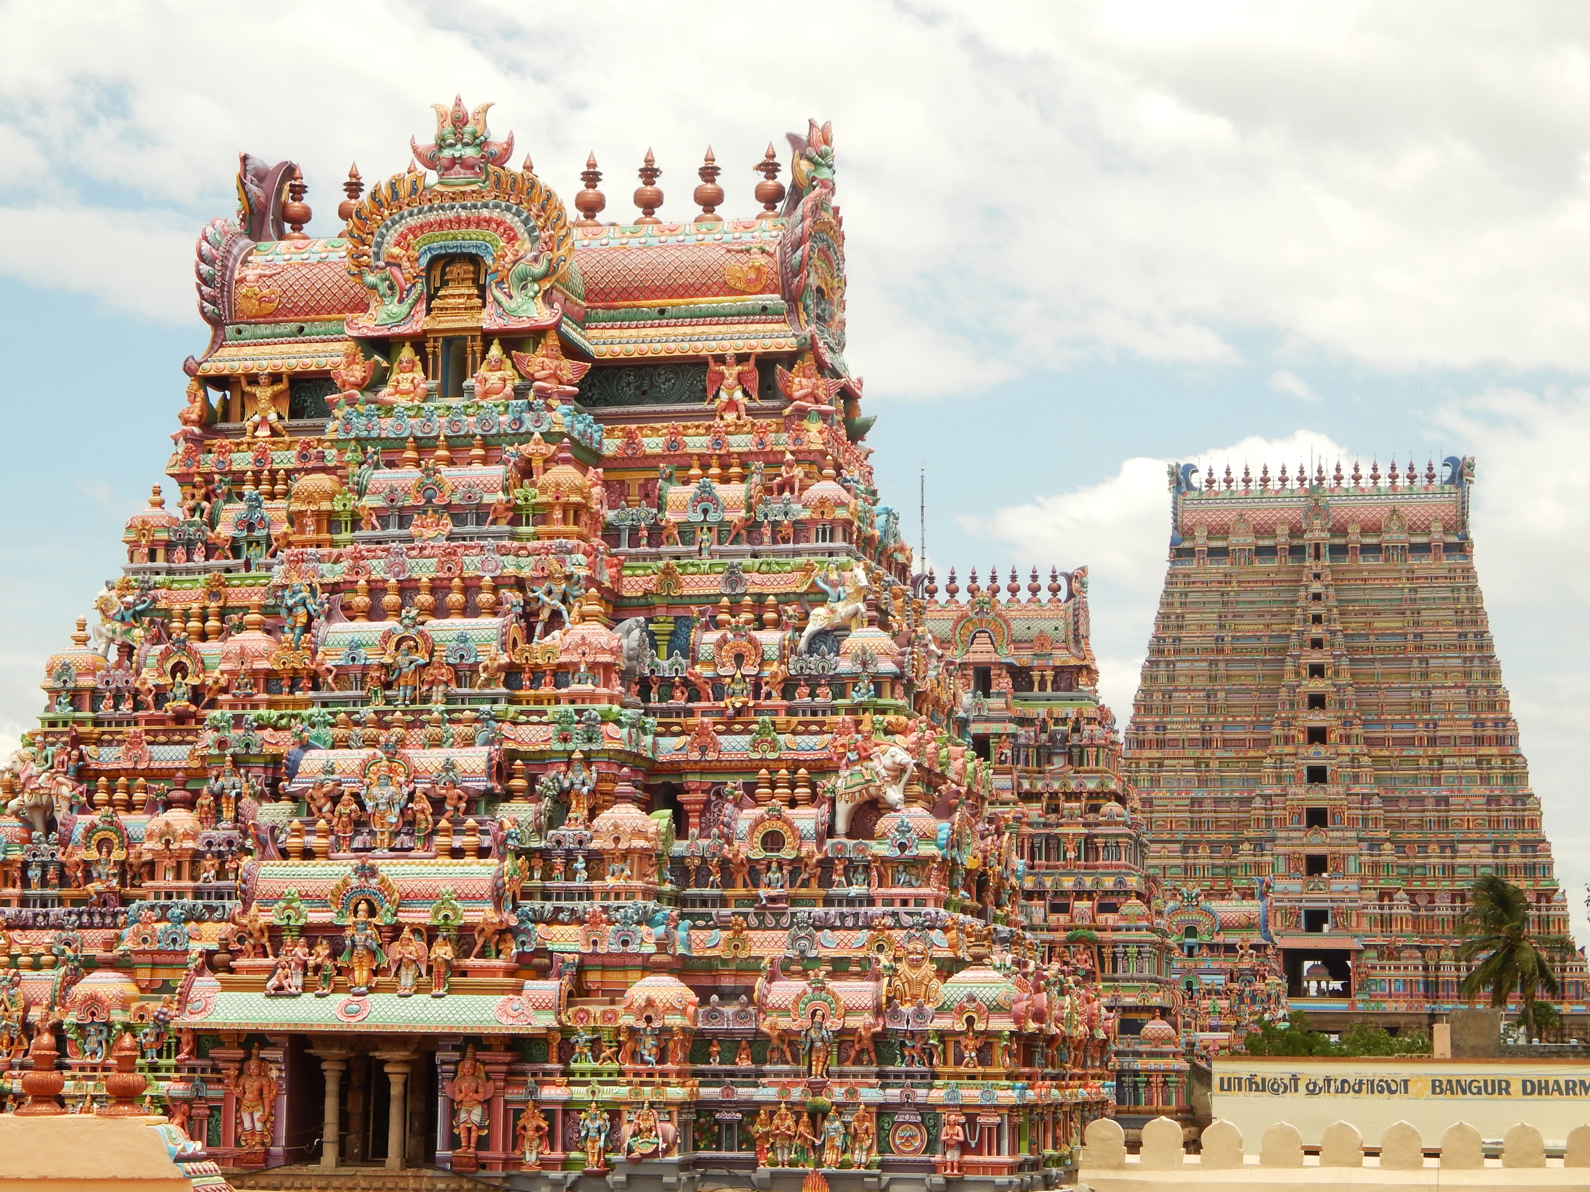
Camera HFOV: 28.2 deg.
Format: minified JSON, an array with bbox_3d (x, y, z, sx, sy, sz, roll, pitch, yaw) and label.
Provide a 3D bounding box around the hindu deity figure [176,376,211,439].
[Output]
[{"bbox_3d":[-12.060,-3.747,63.571,0.518,1.199,0.627,6,-10,-32],"label":"hindu deity figure"}]

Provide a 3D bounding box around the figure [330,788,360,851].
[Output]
[{"bbox_3d":[-8.773,4.399,61.833,0.541,1.260,0.420,-1,-9,11],"label":"figure"}]

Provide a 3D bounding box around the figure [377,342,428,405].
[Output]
[{"bbox_3d":[-7.347,-4.163,59.506,0.912,1.148,0.672,-1,-9,13],"label":"figure"}]

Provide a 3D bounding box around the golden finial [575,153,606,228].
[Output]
[{"bbox_3d":[-4.478,-8.937,69.451,0.707,1.630,0.707,1,-8,0],"label":"golden finial"}]

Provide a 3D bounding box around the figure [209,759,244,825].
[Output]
[{"bbox_3d":[-10.224,3.510,57.024,0.468,1.194,0.360,-1,-9,13],"label":"figure"}]

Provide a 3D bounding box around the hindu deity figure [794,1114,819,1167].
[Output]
[{"bbox_3d":[0.212,9.276,53.925,0.370,0.886,0.340,-1,-9,13],"label":"hindu deity figure"}]

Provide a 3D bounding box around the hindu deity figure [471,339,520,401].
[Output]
[{"bbox_3d":[-6.078,-4.617,64.398,1.021,1.231,0.850,-1,-9,13],"label":"hindu deity figure"}]

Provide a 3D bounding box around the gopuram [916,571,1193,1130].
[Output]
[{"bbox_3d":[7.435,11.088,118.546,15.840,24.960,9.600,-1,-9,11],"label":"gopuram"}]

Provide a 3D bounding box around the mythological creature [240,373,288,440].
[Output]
[{"bbox_3d":[-11.357,-4.044,67.857,1.081,1.341,0.600,-1,-9,13],"label":"mythological creature"}]

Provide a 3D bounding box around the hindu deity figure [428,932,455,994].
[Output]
[{"bbox_3d":[-6.672,6.942,59.734,0.477,1.217,0.420,-1,-9,11],"label":"hindu deity figure"}]

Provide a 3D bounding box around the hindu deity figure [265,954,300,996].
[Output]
[{"bbox_3d":[-8.860,6.547,54.676,0.443,0.707,0.420,-1,-9,13],"label":"hindu deity figure"}]

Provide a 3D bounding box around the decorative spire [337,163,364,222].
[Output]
[{"bbox_3d":[-10.013,-8.972,71.814,0.718,1.731,0.718,-1,-9,11],"label":"decorative spire"}]

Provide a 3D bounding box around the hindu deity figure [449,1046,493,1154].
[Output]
[{"bbox_3d":[-5.944,9.242,58.109,0.814,1.949,0.600,-1,-9,13],"label":"hindu deity figure"}]

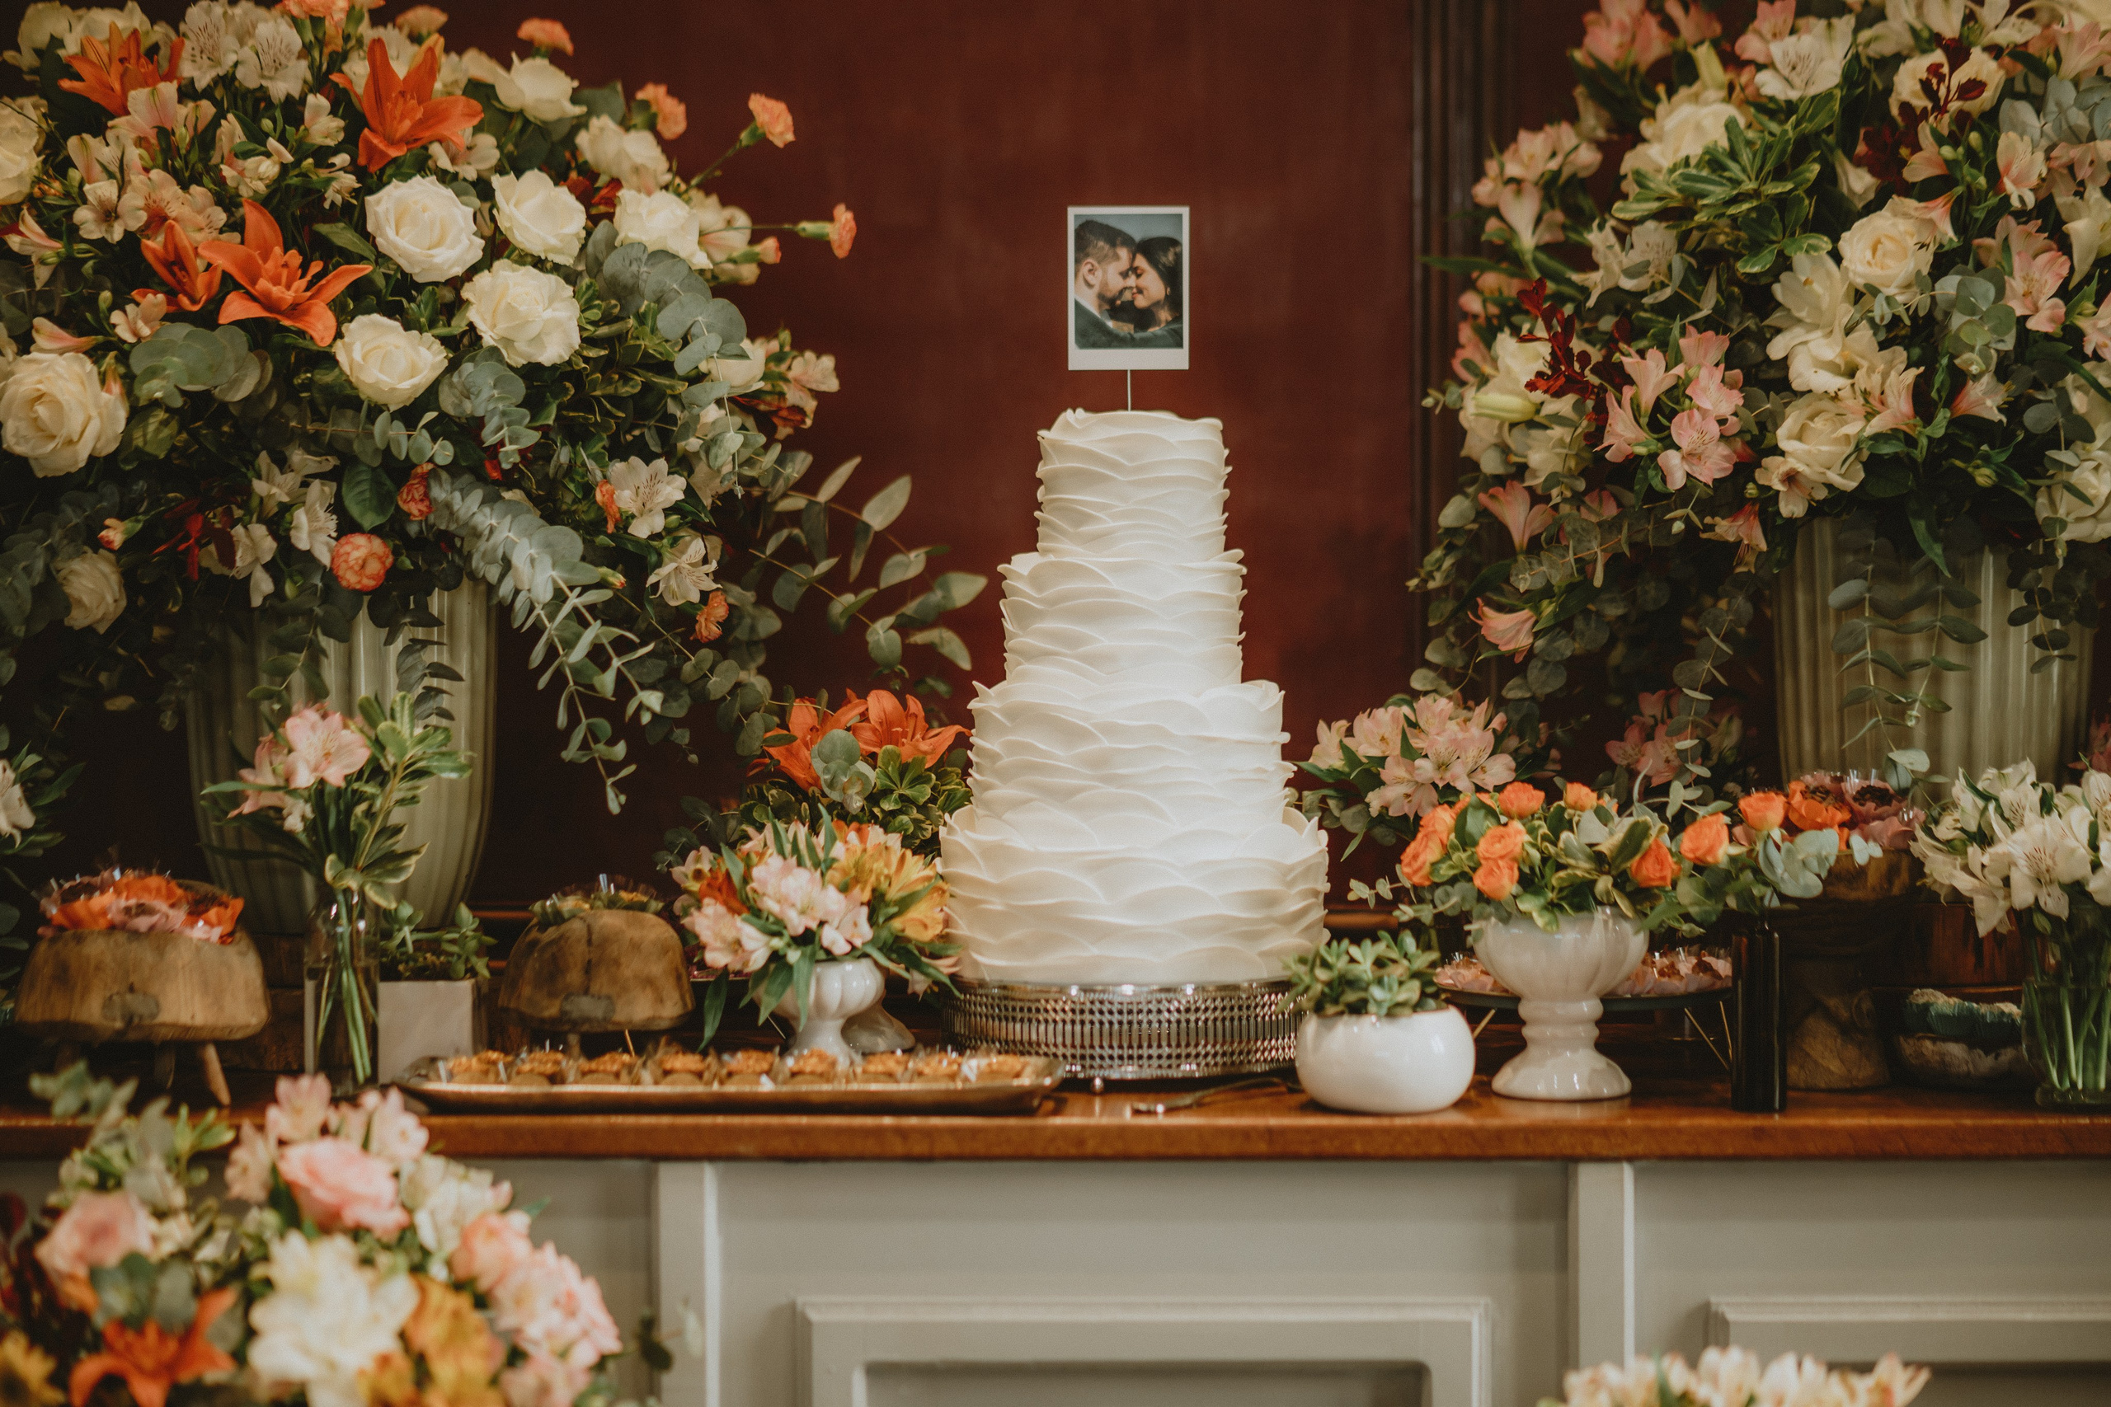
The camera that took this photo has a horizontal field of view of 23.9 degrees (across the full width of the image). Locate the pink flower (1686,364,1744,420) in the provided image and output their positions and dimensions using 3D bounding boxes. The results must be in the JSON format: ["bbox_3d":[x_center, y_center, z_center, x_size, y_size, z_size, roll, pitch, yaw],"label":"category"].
[{"bbox_3d":[0.487,-0.230,3.680,0.044,0.043,0.042,-1,3,-14],"label":"pink flower"}]

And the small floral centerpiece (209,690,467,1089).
[{"bbox_3d":[-0.524,0.135,3.624,0.175,0.283,0.130,0,3,0],"label":"small floral centerpiece"}]

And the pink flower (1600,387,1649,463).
[{"bbox_3d":[0.388,-0.189,3.390,0.037,0.052,0.042,-2,3,-37],"label":"pink flower"}]

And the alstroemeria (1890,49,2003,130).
[{"bbox_3d":[0.601,-0.414,3.360,0.075,0.056,0.052,0,2,0],"label":"alstroemeria"}]

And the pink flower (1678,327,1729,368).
[{"bbox_3d":[0.442,-0.242,3.400,0.036,0.031,0.035,0,2,-6],"label":"pink flower"}]

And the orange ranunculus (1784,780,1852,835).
[{"bbox_3d":[0.505,0.069,3.310,0.046,0.037,0.046,0,2,6],"label":"orange ranunculus"}]

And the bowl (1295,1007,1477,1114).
[{"bbox_3d":[0.212,0.228,3.190,0.116,0.065,0.116,0,2,0],"label":"bowl"}]

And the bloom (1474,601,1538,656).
[{"bbox_3d":[0.309,-0.050,3.430,0.042,0.037,0.042,-10,7,-30],"label":"bloom"}]

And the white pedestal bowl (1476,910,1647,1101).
[{"bbox_3d":[0.363,0.214,3.575,0.120,0.128,0.120,0,3,0],"label":"white pedestal bowl"}]

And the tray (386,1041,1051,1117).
[{"bbox_3d":[-0.232,0.260,3.559,0.460,0.039,0.170,0,3,-2],"label":"tray"}]

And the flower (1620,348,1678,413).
[{"bbox_3d":[0.438,-0.238,3.680,0.044,0.048,0.046,1,3,11],"label":"flower"}]

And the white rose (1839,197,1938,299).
[{"bbox_3d":[0.618,-0.338,3.700,0.072,0.072,0.062,0,3,9],"label":"white rose"}]

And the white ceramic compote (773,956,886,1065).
[{"bbox_3d":[-0.160,0.212,3.420,0.090,0.077,0.090,0,2,0],"label":"white ceramic compote"}]

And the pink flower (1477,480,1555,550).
[{"bbox_3d":[0.318,-0.130,3.440,0.053,0.048,0.045,0,2,14],"label":"pink flower"}]

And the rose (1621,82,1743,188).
[{"bbox_3d":[0.471,-0.426,3.750,0.088,0.078,0.070,1,3,17],"label":"rose"}]

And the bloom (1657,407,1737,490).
[{"bbox_3d":[0.432,-0.172,3.360,0.053,0.055,0.040,0,2,3],"label":"bloom"}]

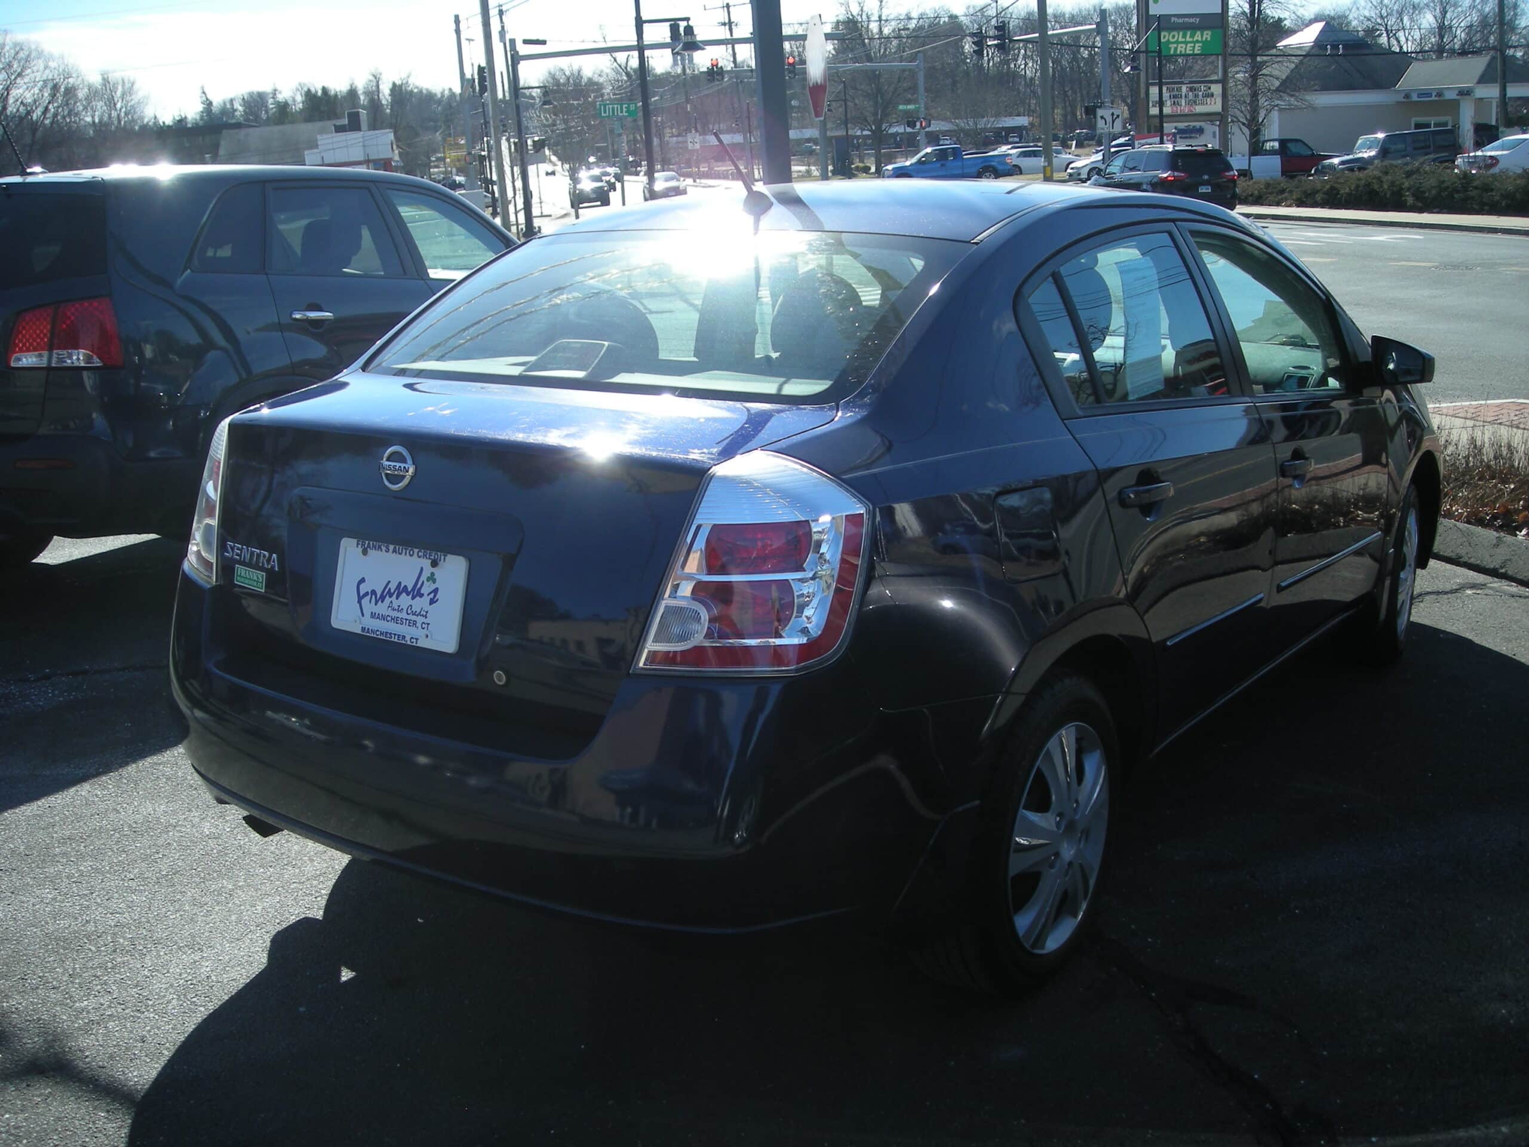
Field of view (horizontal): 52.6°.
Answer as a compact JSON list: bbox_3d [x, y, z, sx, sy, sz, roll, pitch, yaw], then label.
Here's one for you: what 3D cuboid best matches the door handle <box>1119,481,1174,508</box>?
[{"bbox_3d":[0.734,-0.153,2.970,0.042,0.042,0.195,8,10,34],"label":"door handle"}]

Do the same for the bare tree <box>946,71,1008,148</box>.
[{"bbox_3d":[15.171,-32.765,110.000,4.300,5.600,4.300,-3,13,1],"label":"bare tree"}]

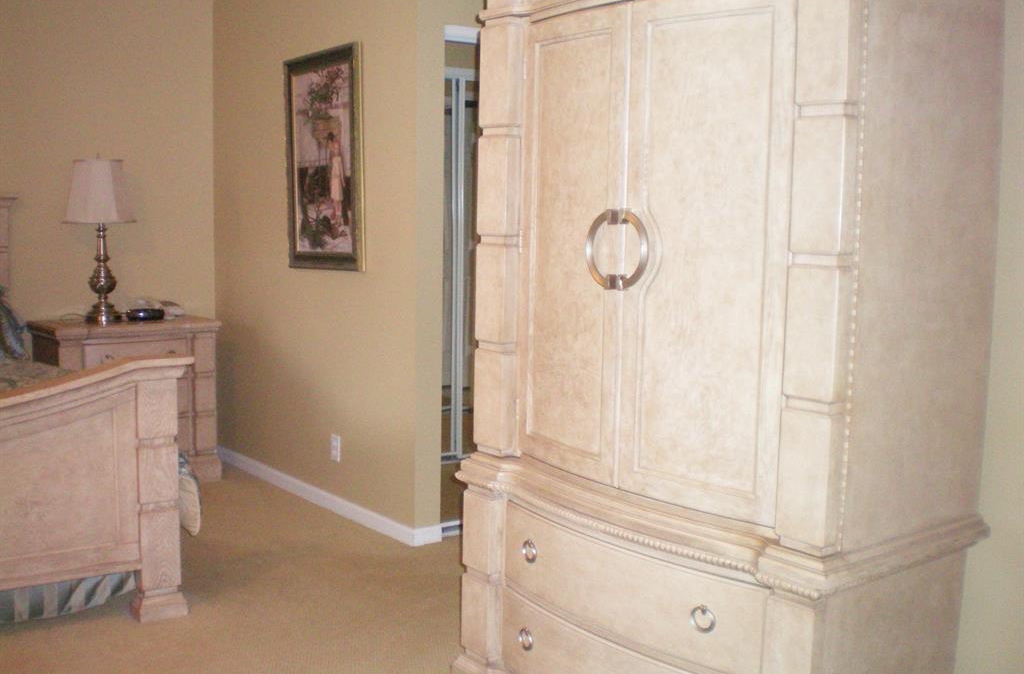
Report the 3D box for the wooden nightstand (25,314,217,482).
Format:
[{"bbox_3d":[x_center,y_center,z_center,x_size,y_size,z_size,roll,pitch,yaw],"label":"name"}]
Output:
[{"bbox_3d":[-1.794,0.311,5.252,0.740,0.750,0.440,-4,8,-38],"label":"wooden nightstand"}]

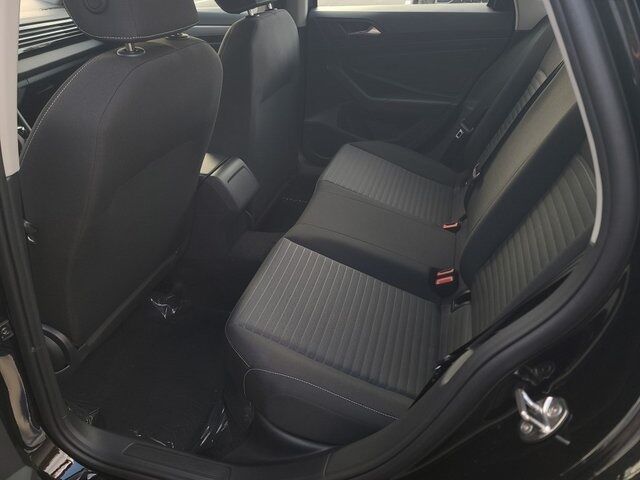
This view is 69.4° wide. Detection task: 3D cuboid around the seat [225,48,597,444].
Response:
[{"bbox_3d":[0.323,-0.173,1.312,0.810,0.790,1.280,8,35,12],"label":"seat"}]

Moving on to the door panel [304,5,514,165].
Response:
[{"bbox_3d":[0.336,-0.569,1.913,0.830,0.680,0.120,8,35,12],"label":"door panel"}]

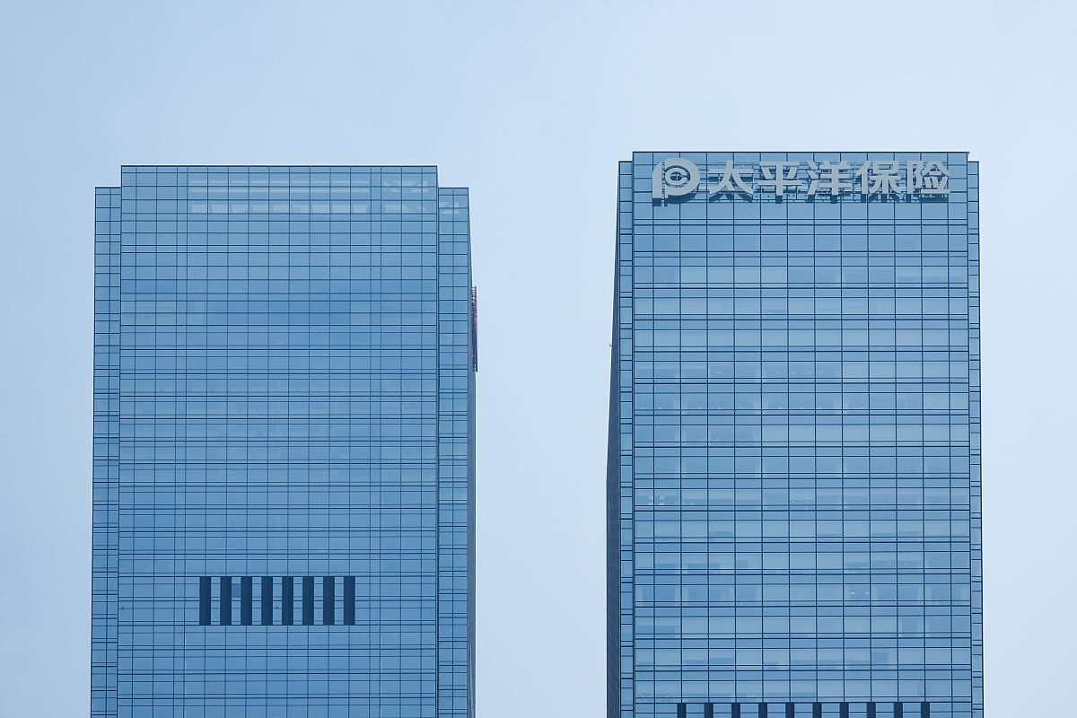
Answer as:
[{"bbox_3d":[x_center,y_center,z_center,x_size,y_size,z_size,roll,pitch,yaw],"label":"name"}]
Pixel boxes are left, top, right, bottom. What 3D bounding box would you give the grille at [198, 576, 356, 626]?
[{"bbox_3d":[-44.668,41.516,533.000,26.755,8.457,0.500,0,-4,-2],"label":"grille"}]

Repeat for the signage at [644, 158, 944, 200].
[{"bbox_3d":[34.385,-23.588,406.800,38.962,5.516,0.700,0,-4,-2],"label":"signage"}]

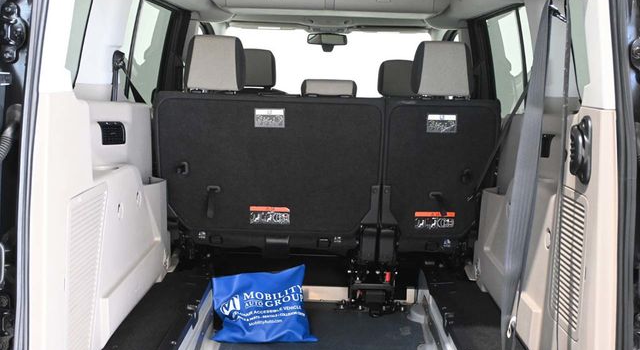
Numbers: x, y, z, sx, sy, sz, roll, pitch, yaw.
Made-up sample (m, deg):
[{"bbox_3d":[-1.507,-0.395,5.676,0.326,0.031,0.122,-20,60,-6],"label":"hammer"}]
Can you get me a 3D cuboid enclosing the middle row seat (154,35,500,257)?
[{"bbox_3d":[0.020,-0.152,2.949,1.280,0.807,0.660,2,9,1],"label":"middle row seat"}]

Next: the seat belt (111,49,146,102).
[{"bbox_3d":[-0.633,-0.327,2.300,0.074,0.163,0.150,2,9,1],"label":"seat belt"}]

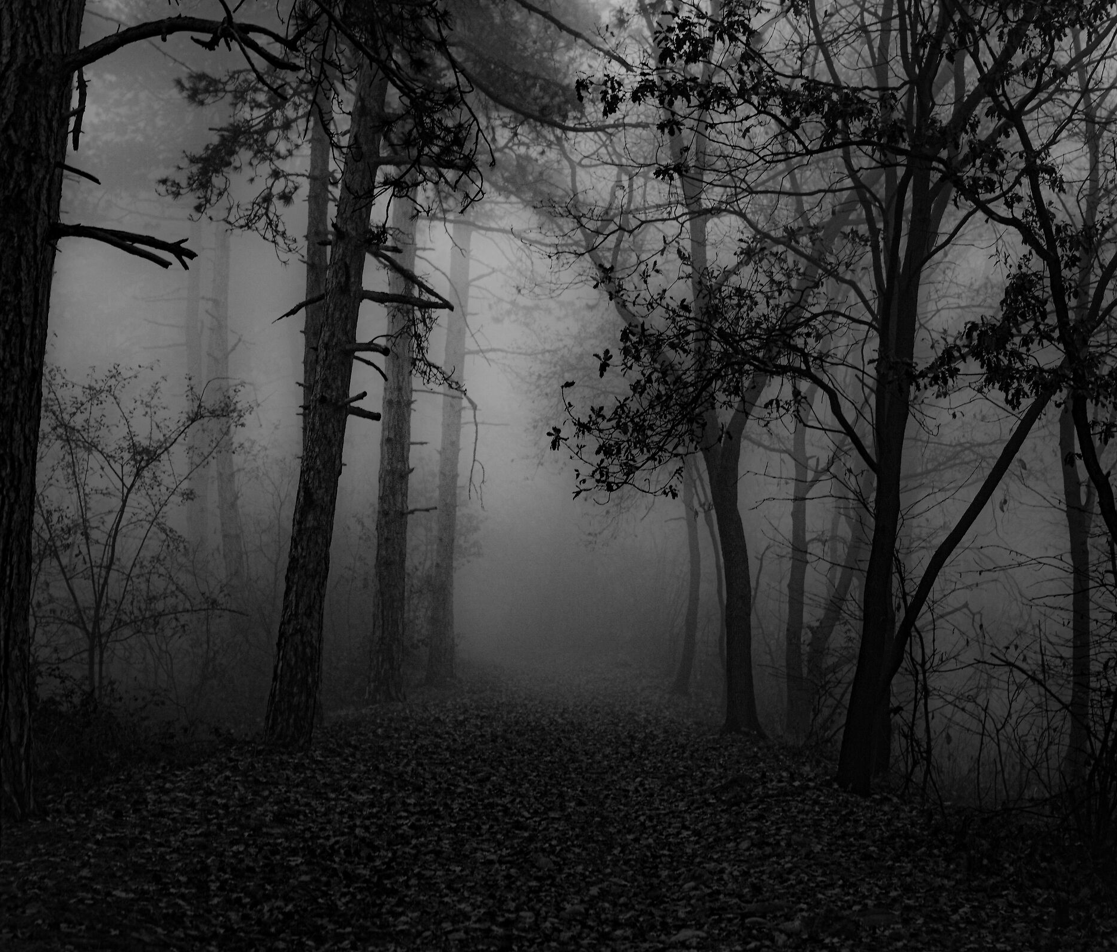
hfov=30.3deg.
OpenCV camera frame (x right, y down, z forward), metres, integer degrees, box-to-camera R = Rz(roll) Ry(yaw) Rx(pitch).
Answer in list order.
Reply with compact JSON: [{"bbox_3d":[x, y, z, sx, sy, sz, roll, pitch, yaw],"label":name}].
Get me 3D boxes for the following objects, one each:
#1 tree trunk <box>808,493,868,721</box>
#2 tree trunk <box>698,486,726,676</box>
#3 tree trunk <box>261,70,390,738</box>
[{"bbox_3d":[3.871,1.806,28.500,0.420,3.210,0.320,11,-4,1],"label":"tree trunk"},{"bbox_3d":[2.289,1.573,31.000,0.240,2.850,0.160,-4,-4,0],"label":"tree trunk"},{"bbox_3d":[-2.610,-0.900,23.799,0.579,8.055,0.550,7,-4,-6],"label":"tree trunk"}]

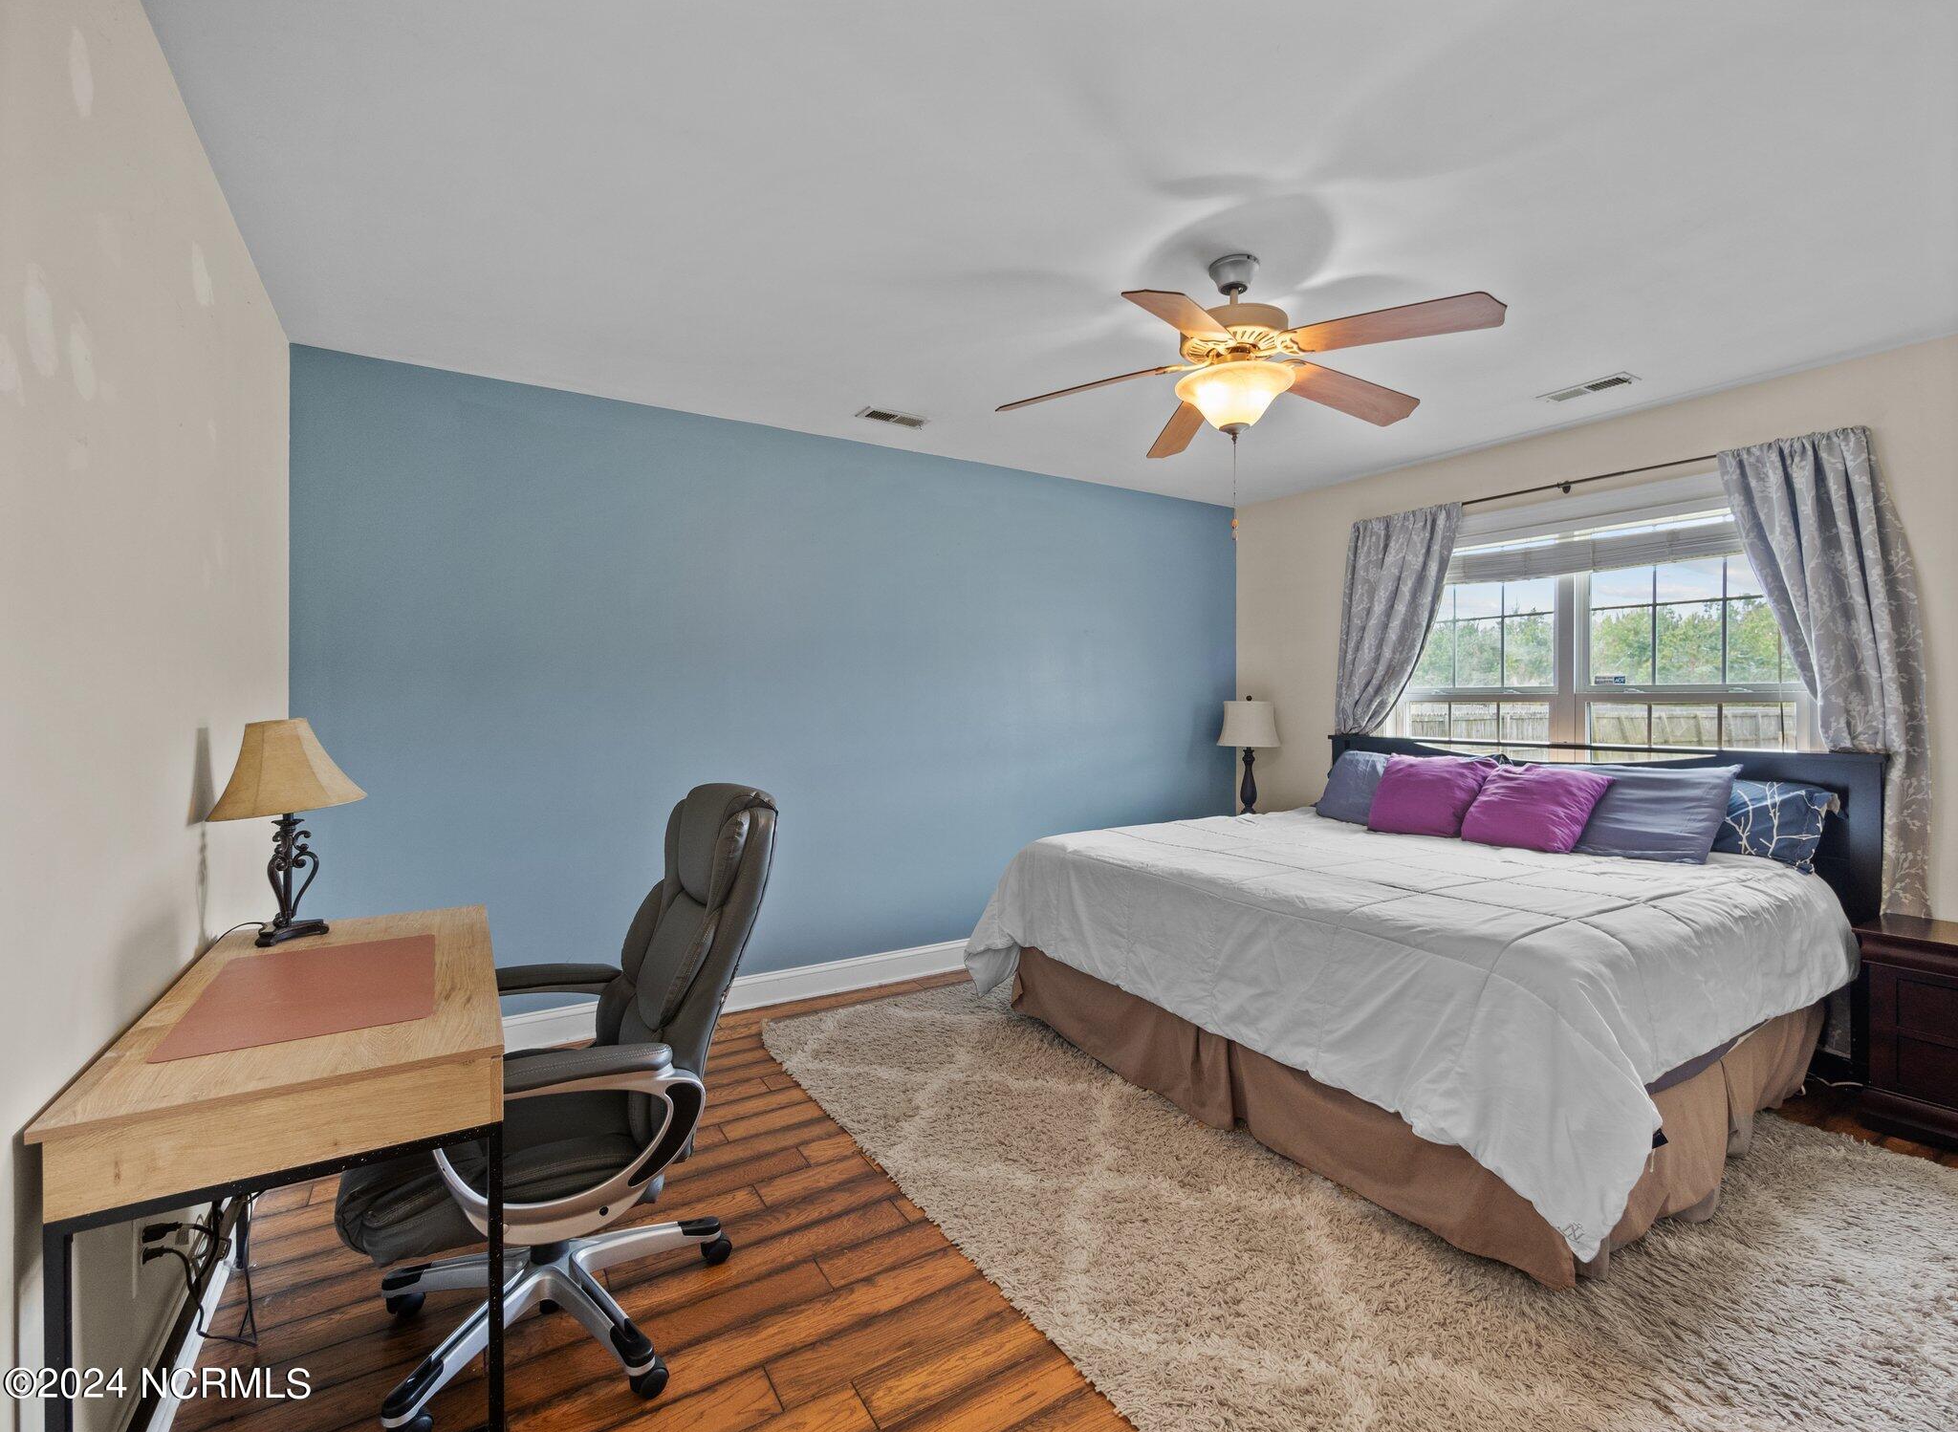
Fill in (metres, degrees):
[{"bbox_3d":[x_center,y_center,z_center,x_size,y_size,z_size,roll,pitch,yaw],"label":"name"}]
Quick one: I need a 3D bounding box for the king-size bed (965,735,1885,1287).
[{"bbox_3d":[1.531,0.686,3.051,2.061,1.123,2.165,0,1,-33],"label":"king-size bed"}]

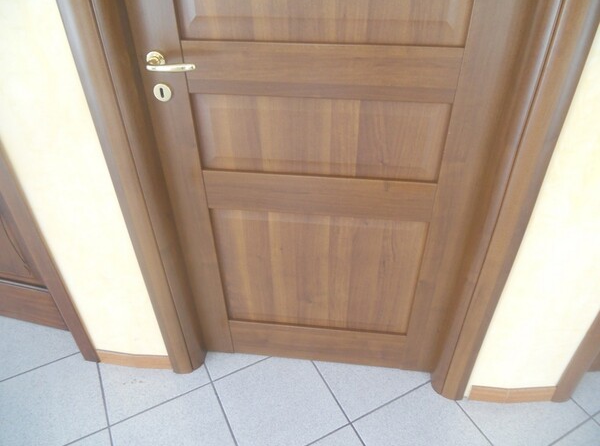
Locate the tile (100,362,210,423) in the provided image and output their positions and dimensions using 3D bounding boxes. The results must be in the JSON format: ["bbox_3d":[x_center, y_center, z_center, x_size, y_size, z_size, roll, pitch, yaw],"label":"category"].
[{"bbox_3d":[-0.512,0.509,1.623,0.333,0.010,0.295,-18,42,-20],"label":"tile"}]

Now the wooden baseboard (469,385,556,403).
[{"bbox_3d":[0.676,0.545,1.484,0.264,0.068,0.017,0,38,2],"label":"wooden baseboard"}]

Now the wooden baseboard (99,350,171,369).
[{"bbox_3d":[-0.565,0.472,1.607,0.265,0.068,0.017,3,39,6],"label":"wooden baseboard"}]

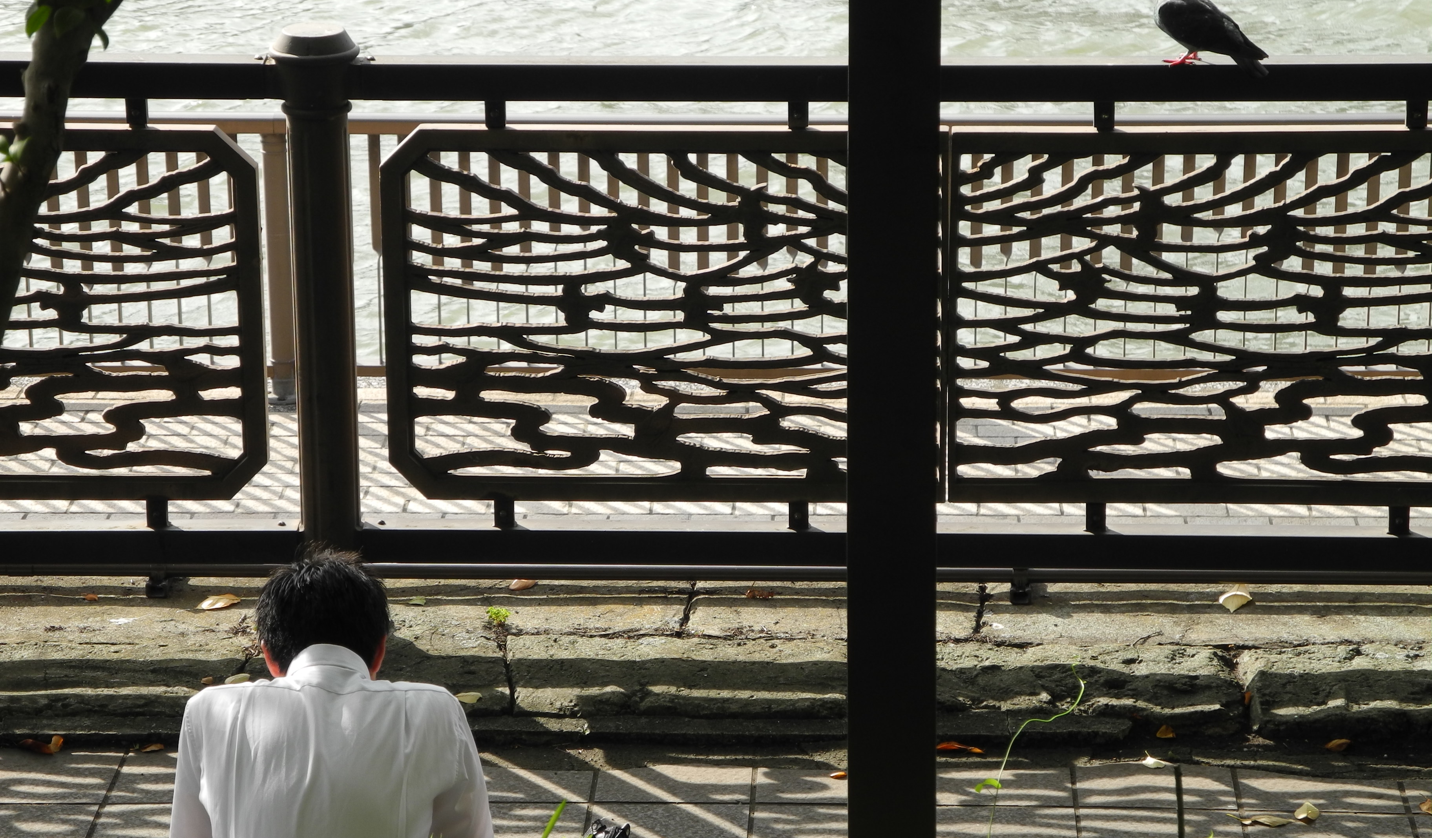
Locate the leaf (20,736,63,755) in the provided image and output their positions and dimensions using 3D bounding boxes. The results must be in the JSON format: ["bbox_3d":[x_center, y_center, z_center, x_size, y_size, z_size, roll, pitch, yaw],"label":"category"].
[{"bbox_3d":[-1.309,0.629,9.539,0.084,0.030,0.045,0,19,2],"label":"leaf"}]

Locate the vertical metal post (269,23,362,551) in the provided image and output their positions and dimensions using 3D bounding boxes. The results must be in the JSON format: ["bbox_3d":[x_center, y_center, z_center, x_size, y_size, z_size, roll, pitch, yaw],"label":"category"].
[{"bbox_3d":[-0.775,-0.217,9.778,0.170,1.146,0.170,0,19,2],"label":"vertical metal post"}]

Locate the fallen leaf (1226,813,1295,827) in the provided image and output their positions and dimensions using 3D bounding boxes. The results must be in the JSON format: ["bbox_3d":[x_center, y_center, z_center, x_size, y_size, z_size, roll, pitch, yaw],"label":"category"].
[{"bbox_3d":[1.014,0.739,9.166,0.128,0.018,0.042,4,19,13],"label":"fallen leaf"}]

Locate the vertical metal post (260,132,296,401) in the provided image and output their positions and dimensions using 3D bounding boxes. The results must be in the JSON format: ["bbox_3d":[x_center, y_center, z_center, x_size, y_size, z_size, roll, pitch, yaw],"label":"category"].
[{"bbox_3d":[-1.620,-0.565,18.214,0.105,1.028,0.105,0,19,2],"label":"vertical metal post"}]

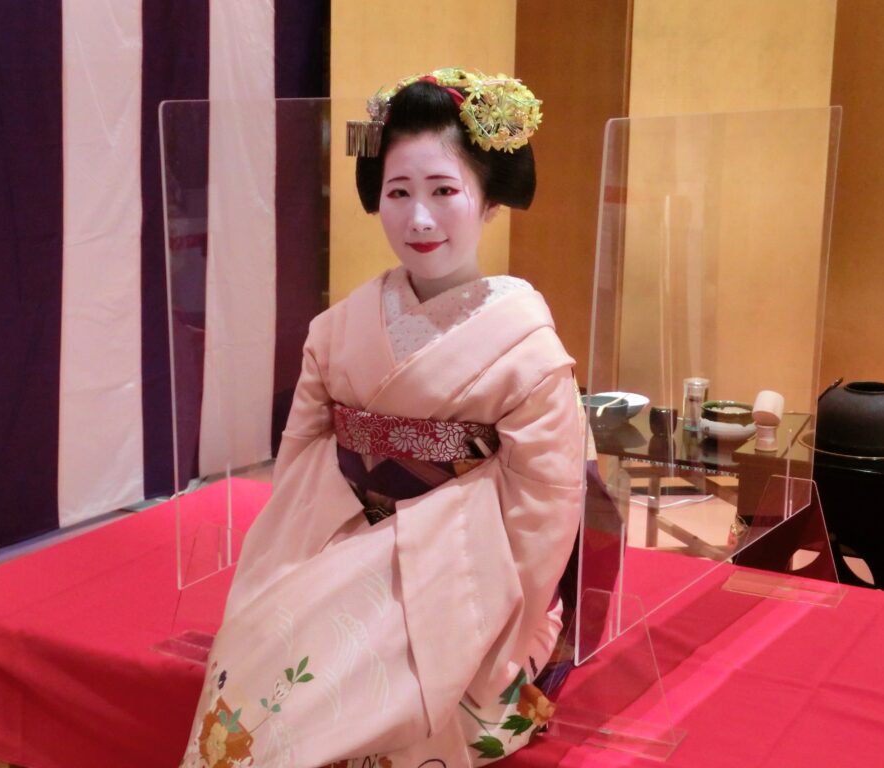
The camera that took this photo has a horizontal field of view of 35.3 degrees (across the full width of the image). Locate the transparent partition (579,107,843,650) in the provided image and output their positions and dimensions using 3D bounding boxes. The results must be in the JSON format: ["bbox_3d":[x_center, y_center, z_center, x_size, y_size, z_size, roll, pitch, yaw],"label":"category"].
[{"bbox_3d":[0.424,-0.049,2.059,0.030,0.695,0.843,10,16,33],"label":"transparent partition"}]

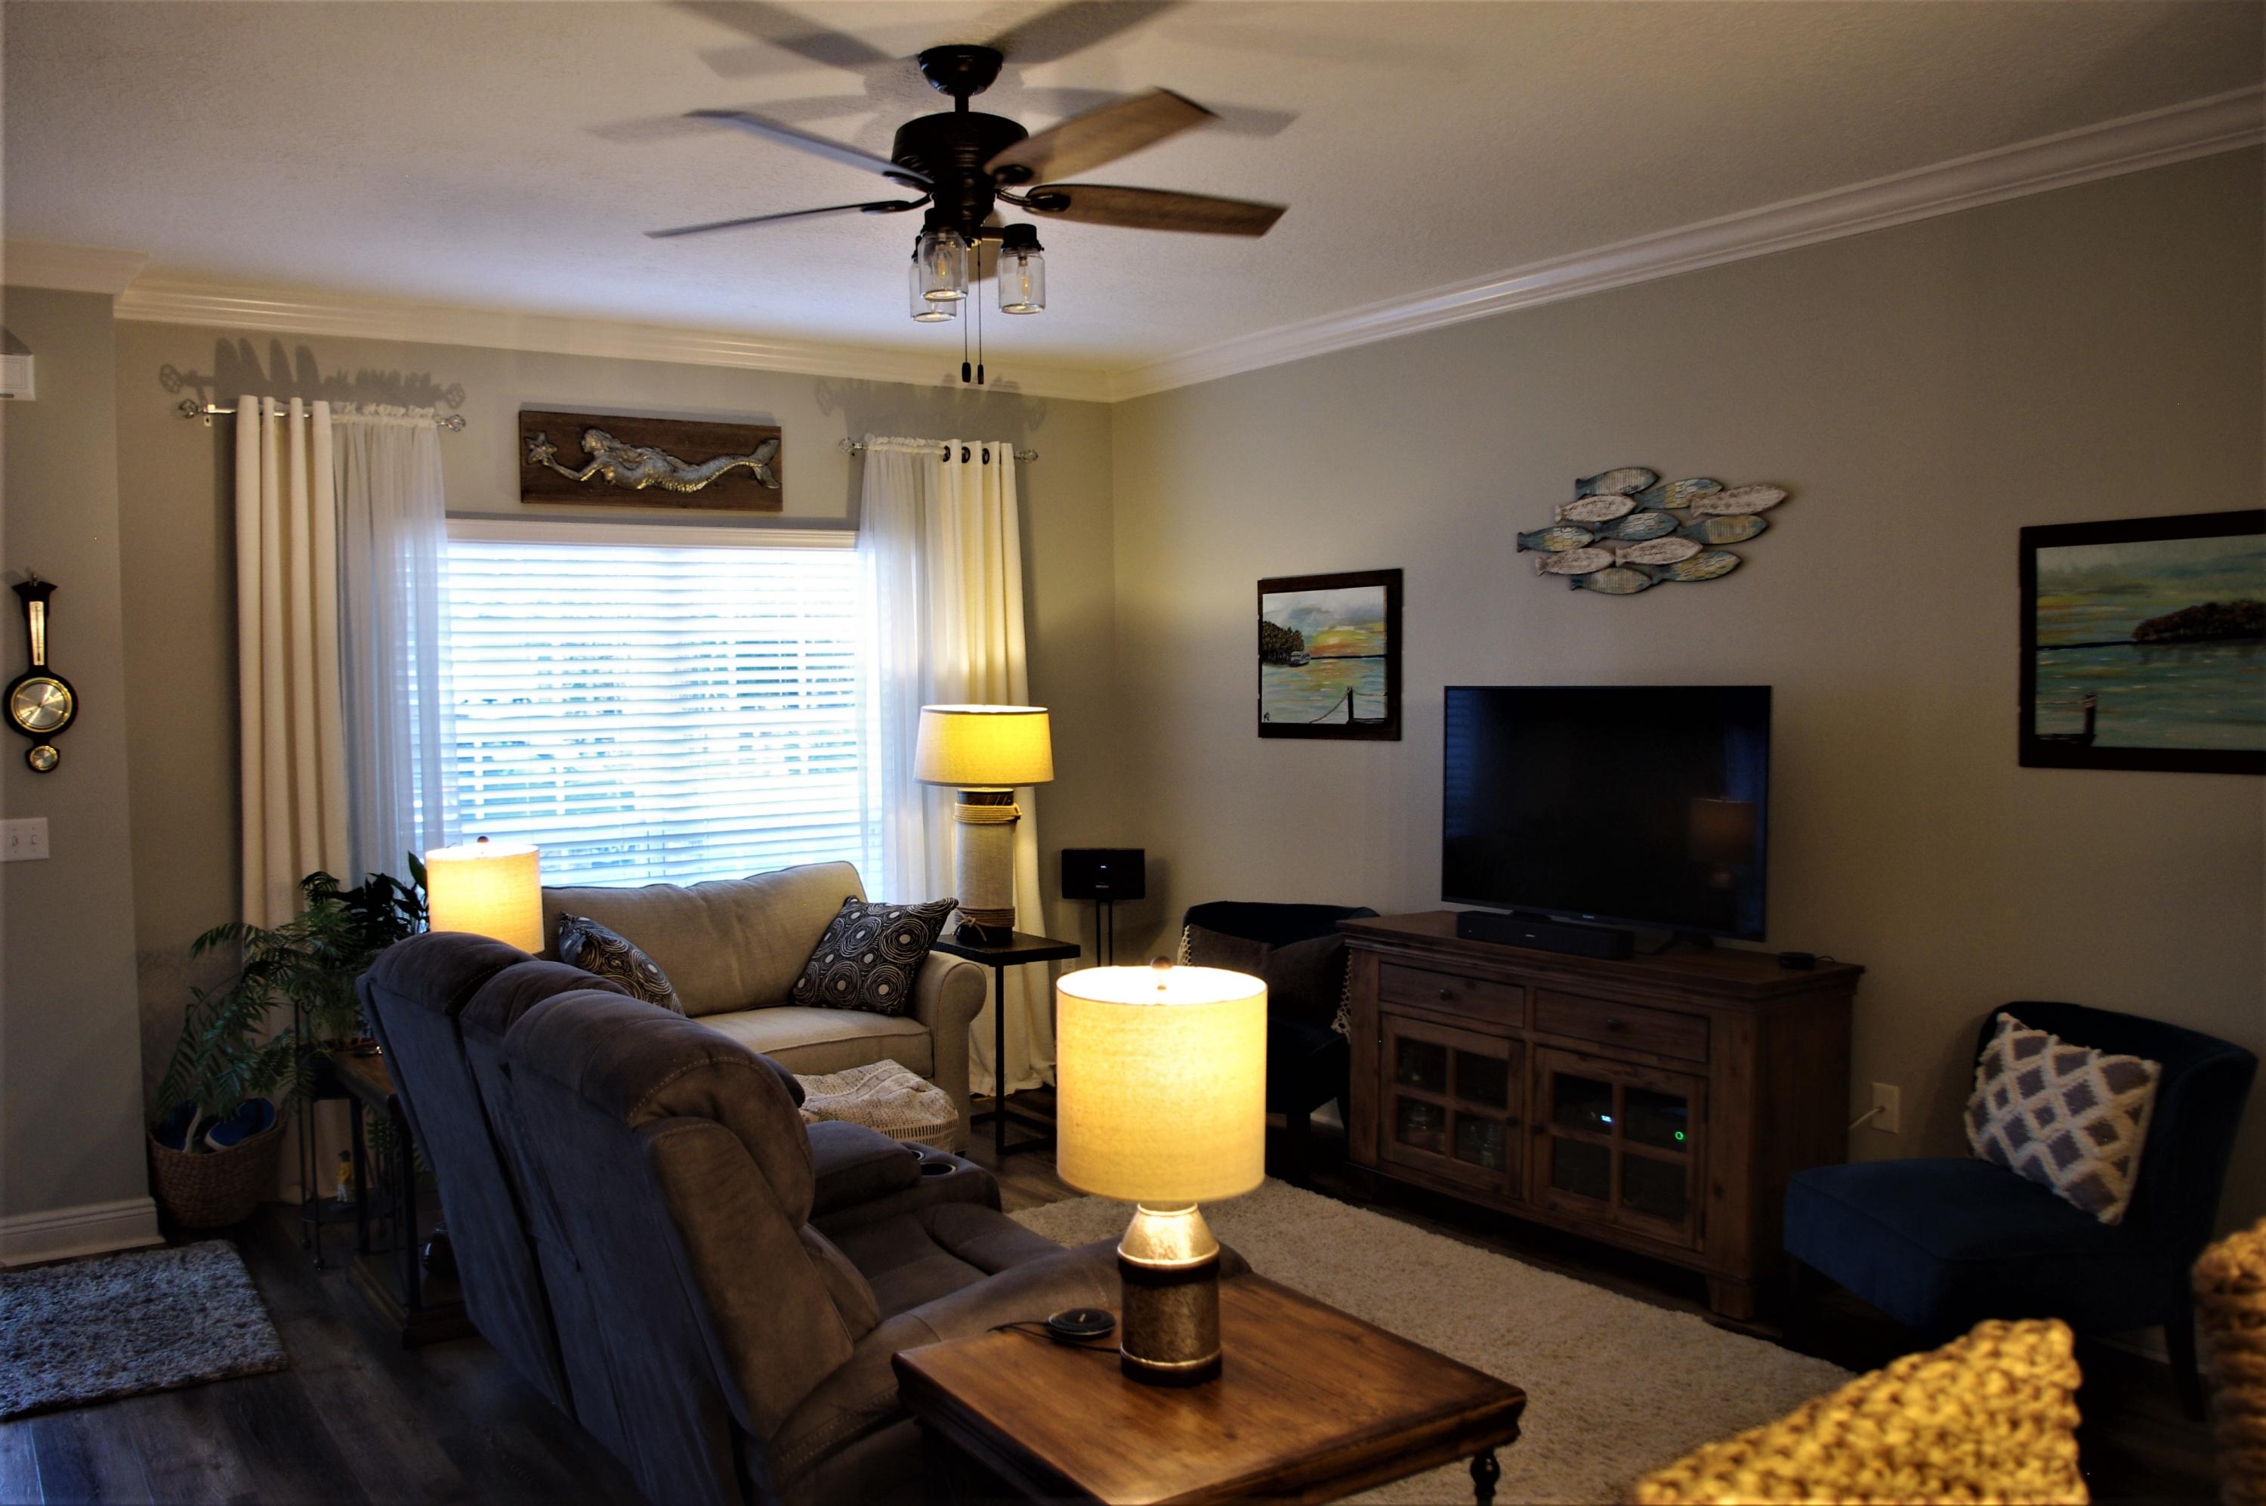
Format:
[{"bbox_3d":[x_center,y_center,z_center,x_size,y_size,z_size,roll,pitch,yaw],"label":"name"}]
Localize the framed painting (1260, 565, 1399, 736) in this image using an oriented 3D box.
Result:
[{"bbox_3d":[0.671,-0.328,5.850,0.030,0.564,0.706,-3,3,-37],"label":"framed painting"}]

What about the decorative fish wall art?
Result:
[{"bbox_3d":[1.431,-0.626,4.754,0.060,0.367,0.909,-3,4,-36],"label":"decorative fish wall art"}]

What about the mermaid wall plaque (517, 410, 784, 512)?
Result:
[{"bbox_3d":[-1.623,-0.981,5.778,0.897,0.298,0.040,-3,3,-33],"label":"mermaid wall plaque"}]

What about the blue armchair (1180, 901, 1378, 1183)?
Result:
[{"bbox_3d":[0.388,0.906,5.379,0.660,0.790,0.700,0,3,18],"label":"blue armchair"}]

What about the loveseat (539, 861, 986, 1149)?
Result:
[{"bbox_3d":[-1.334,0.875,5.432,1.540,0.890,0.890,-3,4,-36],"label":"loveseat"}]

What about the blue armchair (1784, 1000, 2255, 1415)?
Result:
[{"bbox_3d":[1.850,0.976,3.635,0.700,0.790,0.660,-1,3,-14],"label":"blue armchair"}]

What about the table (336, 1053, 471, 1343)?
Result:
[{"bbox_3d":[-1.700,1.073,4.371,0.500,0.610,0.640,-3,4,-36],"label":"table"}]

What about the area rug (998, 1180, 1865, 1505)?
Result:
[{"bbox_3d":[0.398,1.361,3.907,1.590,0.030,2.410,-3,4,-36],"label":"area rug"}]

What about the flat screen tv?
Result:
[{"bbox_3d":[1.263,0.137,4.684,0.070,0.639,1.102,-3,4,-36],"label":"flat screen tv"}]

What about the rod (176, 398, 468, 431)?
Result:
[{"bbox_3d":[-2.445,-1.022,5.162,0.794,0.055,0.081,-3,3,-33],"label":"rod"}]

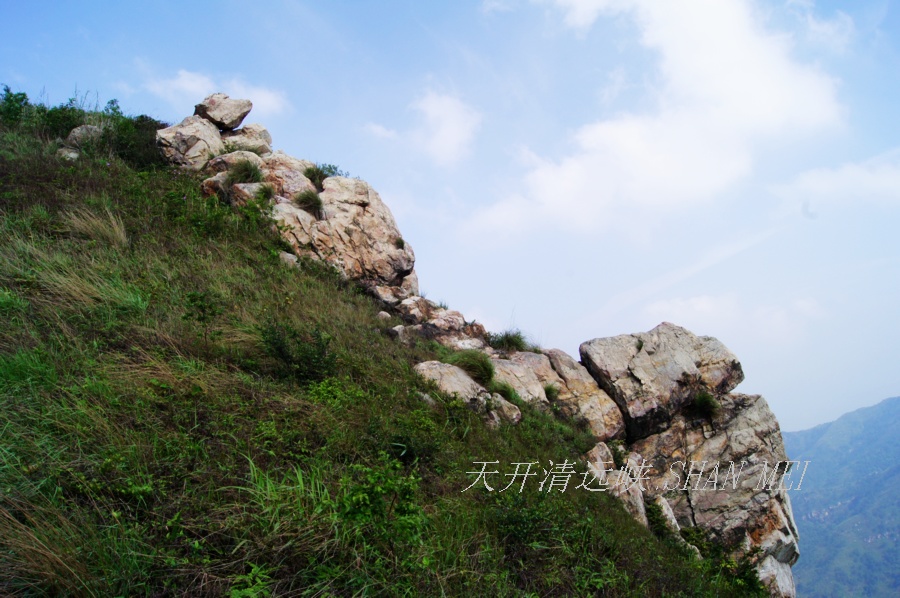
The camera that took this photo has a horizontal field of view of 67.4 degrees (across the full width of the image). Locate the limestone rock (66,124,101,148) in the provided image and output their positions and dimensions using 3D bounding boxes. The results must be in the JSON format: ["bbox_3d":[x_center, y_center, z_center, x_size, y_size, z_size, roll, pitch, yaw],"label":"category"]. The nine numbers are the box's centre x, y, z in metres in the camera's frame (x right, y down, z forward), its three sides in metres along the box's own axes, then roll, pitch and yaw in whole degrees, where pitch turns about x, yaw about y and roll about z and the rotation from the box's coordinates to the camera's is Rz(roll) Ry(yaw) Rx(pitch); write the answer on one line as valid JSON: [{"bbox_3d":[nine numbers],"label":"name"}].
[{"bbox_3d":[-10.055,-4.458,18.500,1.022,0.639,0.850,0,-8,0],"label":"limestone rock"}]

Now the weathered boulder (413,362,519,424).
[{"bbox_3d":[0.253,1.525,11.000,1.695,1.013,1.300,0,-8,0],"label":"weathered boulder"}]

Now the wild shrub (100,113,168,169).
[{"bbox_3d":[-8.656,-4.349,18.500,1.828,1.490,1.500,0,-8,0],"label":"wild shrub"}]

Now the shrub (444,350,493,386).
[{"bbox_3d":[0.318,1.196,11.600,0.809,0.601,0.720,0,-8,0],"label":"shrub"}]

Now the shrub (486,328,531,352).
[{"bbox_3d":[1.128,0.800,13.000,0.831,0.449,0.750,0,-8,0],"label":"shrub"}]

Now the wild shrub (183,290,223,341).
[{"bbox_3d":[-2.753,0.184,7.500,0.436,0.539,0.430,0,-8,0],"label":"wild shrub"}]

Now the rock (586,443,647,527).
[{"bbox_3d":[2.321,2.586,9.400,0.795,1.112,0.750,0,-5,0],"label":"rock"}]

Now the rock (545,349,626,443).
[{"bbox_3d":[2.371,1.689,11.800,1.338,1.596,1.400,0,-8,0],"label":"rock"}]

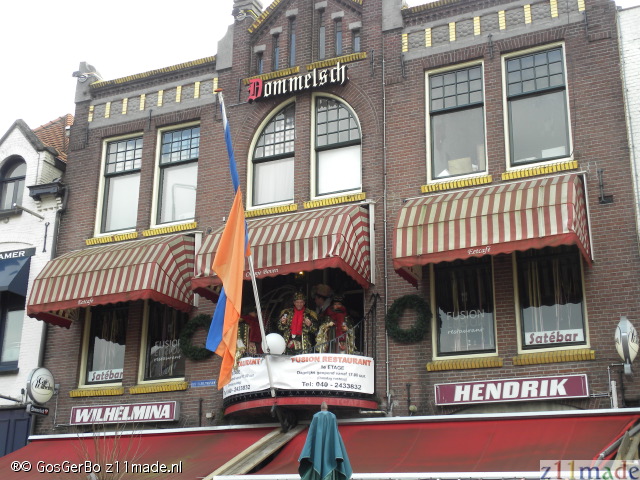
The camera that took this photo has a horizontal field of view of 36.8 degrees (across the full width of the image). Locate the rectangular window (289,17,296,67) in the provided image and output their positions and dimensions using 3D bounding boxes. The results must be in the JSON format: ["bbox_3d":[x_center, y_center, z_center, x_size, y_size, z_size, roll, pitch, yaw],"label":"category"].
[{"bbox_3d":[-0.562,-4.120,20.021,0.172,1.186,0.100,-8,-21,24],"label":"rectangular window"}]

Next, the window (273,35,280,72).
[{"bbox_3d":[-0.858,-3.655,18.755,0.190,0.820,0.120,-8,-21,23],"label":"window"}]

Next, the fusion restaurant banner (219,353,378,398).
[{"bbox_3d":[-0.553,2.406,16.917,2.898,0.620,1.038,-8,-21,24],"label":"fusion restaurant banner"}]

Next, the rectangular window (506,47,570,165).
[{"bbox_3d":[3.625,-2.238,16.085,1.020,2.080,0.130,-8,-21,23],"label":"rectangular window"}]

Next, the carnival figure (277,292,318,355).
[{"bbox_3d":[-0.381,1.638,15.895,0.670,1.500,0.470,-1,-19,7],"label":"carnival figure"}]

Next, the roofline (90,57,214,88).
[{"bbox_3d":[-3.607,-3.548,20.860,3.265,0.208,0.320,-8,-21,24],"label":"roofline"}]

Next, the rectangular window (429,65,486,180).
[{"bbox_3d":[2.559,-2.197,17.873,1.099,2.220,0.120,-8,-21,24],"label":"rectangular window"}]

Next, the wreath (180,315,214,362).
[{"bbox_3d":[-2.261,1.856,18.189,0.851,0.869,0.160,-8,-21,24],"label":"wreath"}]

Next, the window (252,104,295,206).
[{"bbox_3d":[-0.920,-1.754,19.464,1.010,2.250,0.120,-8,-21,24],"label":"window"}]

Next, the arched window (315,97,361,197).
[{"bbox_3d":[0.346,-1.843,18.388,1.039,2.217,0.150,-8,-21,24],"label":"arched window"}]

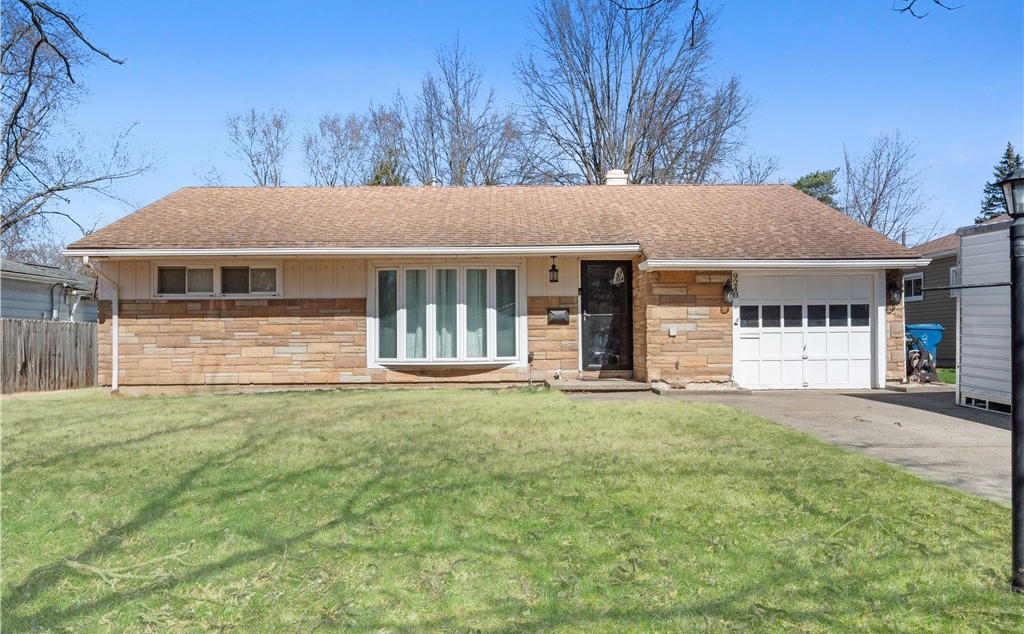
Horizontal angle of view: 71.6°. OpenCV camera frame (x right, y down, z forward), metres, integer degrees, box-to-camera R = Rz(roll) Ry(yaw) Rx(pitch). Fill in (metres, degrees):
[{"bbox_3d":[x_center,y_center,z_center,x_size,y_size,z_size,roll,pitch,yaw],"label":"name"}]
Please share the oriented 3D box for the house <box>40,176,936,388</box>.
[{"bbox_3d":[-0.600,-0.940,16.800,14.800,4.500,10.200,0,0,-1],"label":"house"}]

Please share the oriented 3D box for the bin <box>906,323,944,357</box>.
[{"bbox_3d":[7.830,0.680,13.800,0.840,1.100,0.680,0,0,6],"label":"bin"}]

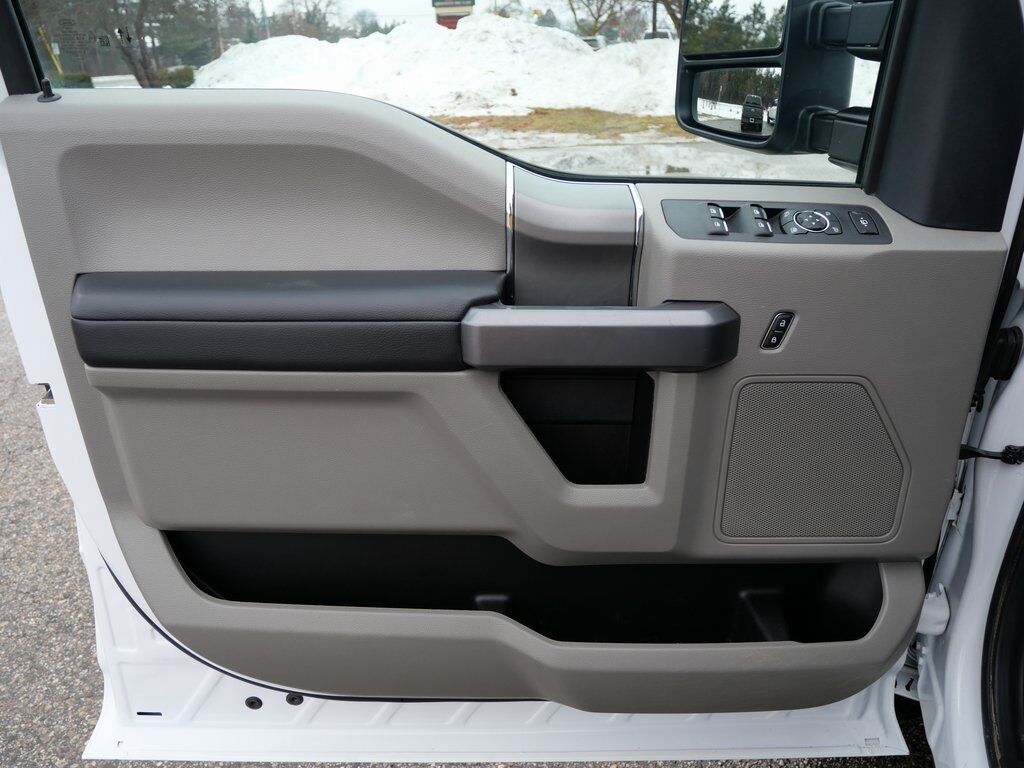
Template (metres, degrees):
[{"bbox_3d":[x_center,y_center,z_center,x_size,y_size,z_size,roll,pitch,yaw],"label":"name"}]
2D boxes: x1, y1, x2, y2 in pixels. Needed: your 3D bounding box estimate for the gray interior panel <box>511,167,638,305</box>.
[{"bbox_3d":[0.060,-0.145,0.714,0.125,0.132,0.070,0,24,0],"label":"gray interior panel"}]

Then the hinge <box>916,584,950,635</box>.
[{"bbox_3d":[0.557,0.301,0.959,0.055,0.078,0.055,0,24,0],"label":"hinge"}]

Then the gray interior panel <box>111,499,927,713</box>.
[{"bbox_3d":[0.015,0.278,0.860,0.956,0.295,0.095,0,24,0],"label":"gray interior panel"}]

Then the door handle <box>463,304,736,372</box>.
[{"bbox_3d":[0.080,-0.050,0.672,0.253,0.050,0.065,0,24,0],"label":"door handle"}]

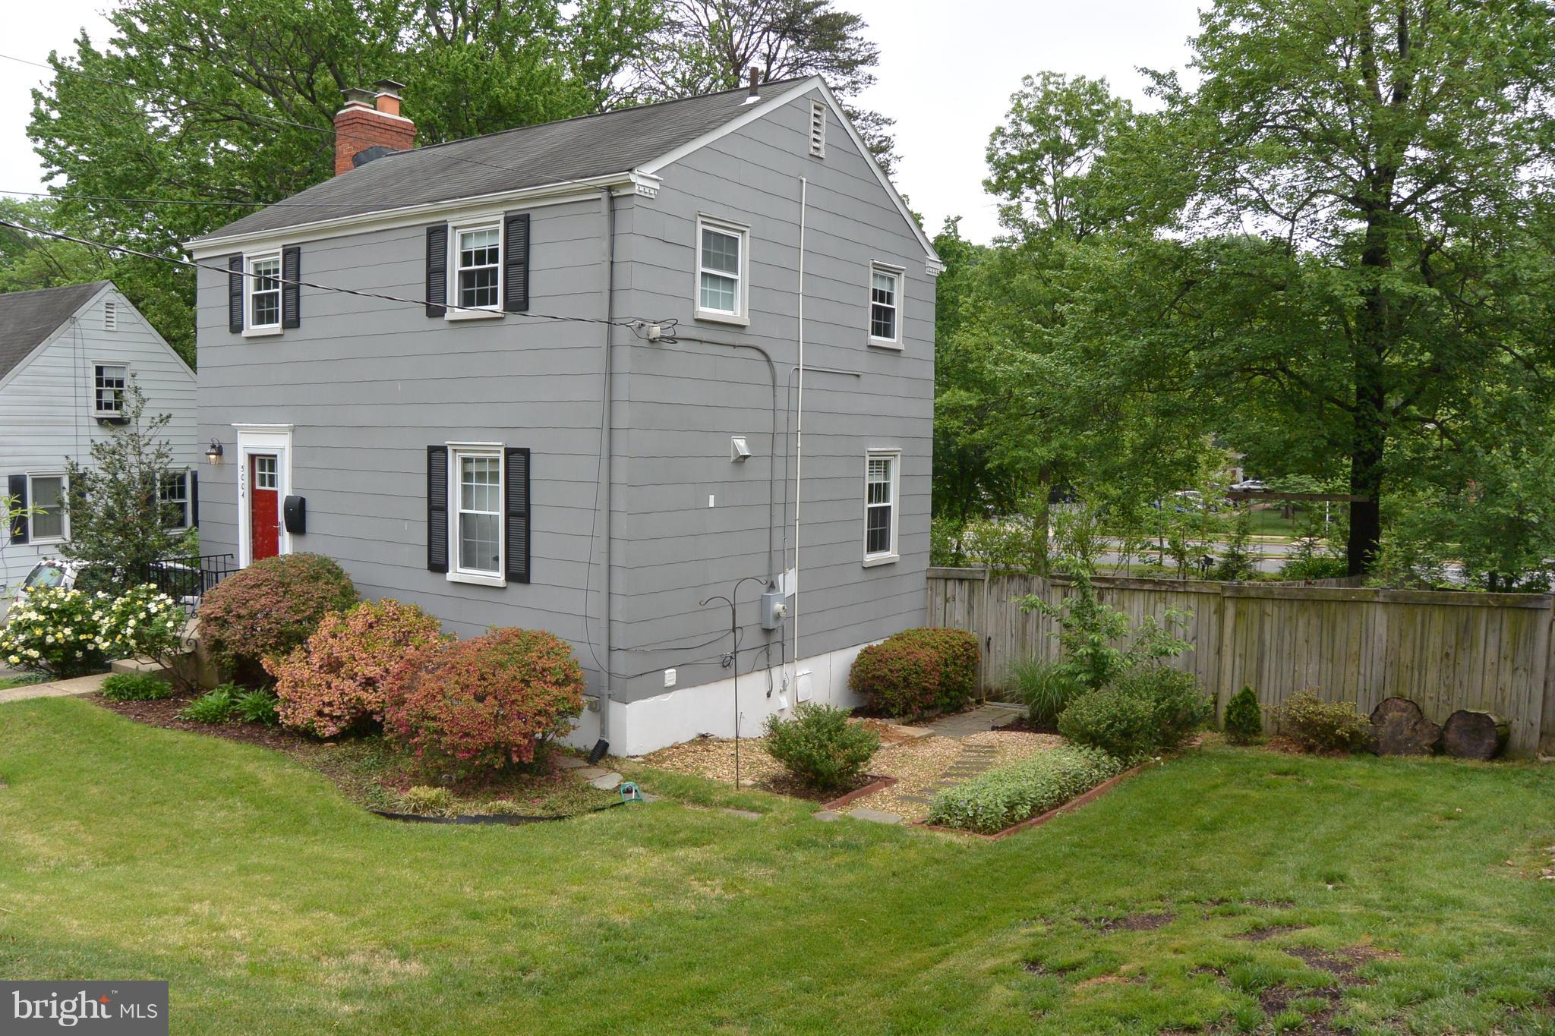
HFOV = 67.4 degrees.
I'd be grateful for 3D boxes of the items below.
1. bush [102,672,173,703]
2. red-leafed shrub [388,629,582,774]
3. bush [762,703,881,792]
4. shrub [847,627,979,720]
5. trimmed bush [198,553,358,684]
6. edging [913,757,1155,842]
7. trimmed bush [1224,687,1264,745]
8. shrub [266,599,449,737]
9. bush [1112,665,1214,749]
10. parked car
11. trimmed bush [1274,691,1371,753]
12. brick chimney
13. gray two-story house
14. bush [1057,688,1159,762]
[{"bbox_3d":[-7.428,1.964,13.550,0.824,0.342,0.724,3,4,35],"label":"bush"},{"bbox_3d":[-2.905,1.771,11.565,1.859,1.306,1.759,1,4,0],"label":"red-leafed shrub"},{"bbox_3d":[0.447,2.278,11.717,1.170,0.860,1.120,1,4,0],"label":"bush"},{"bbox_3d":[1.812,2.021,15.632,1.206,1.105,2.010,3,4,35],"label":"shrub"},{"bbox_3d":[-6.019,1.264,14.142,1.759,1.608,1.658,3,4,35],"label":"trimmed bush"},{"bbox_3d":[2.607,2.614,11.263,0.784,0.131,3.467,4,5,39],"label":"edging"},{"bbox_3d":[5.701,2.424,14.306,0.480,0.730,0.480,3,4,35],"label":"trimmed bush"},{"bbox_3d":[-4.747,1.645,13.113,2.050,1.550,1.800,3,4,35],"label":"shrub"},{"bbox_3d":[4.634,2.283,14.132,1.200,1.020,1.150,3,4,35],"label":"bush"},{"bbox_3d":[-11.487,1.549,21.893,1.800,1.680,4.500,3,4,35],"label":"parked car"},{"bbox_3d":[6.383,2.368,13.727,1.055,0.703,0.854,3,4,35],"label":"trimmed bush"},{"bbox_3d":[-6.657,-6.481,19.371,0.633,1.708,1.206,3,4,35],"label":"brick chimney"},{"bbox_3d":[-2.957,-1.866,16.933,8.450,8.200,7.100,3,4,35],"label":"gray two-story house"},{"bbox_3d":[3.788,2.347,13.384,1.150,0.860,1.100,3,4,35],"label":"bush"}]

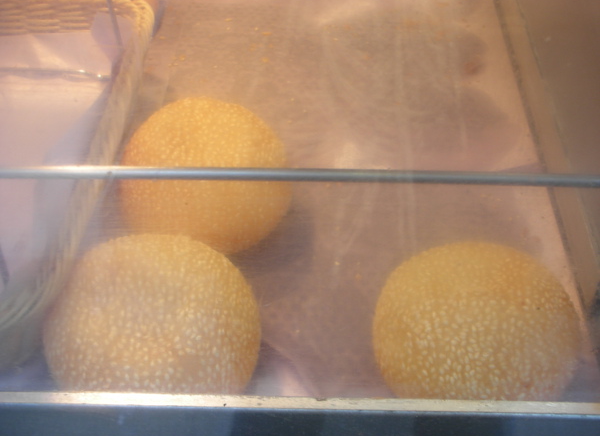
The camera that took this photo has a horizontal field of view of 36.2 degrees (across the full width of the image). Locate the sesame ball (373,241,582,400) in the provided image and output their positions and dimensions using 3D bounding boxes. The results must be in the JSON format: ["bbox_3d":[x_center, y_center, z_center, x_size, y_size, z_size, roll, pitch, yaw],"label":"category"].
[{"bbox_3d":[0.082,0.055,0.428,0.095,0.084,0.095,1,36,0],"label":"sesame ball"}]

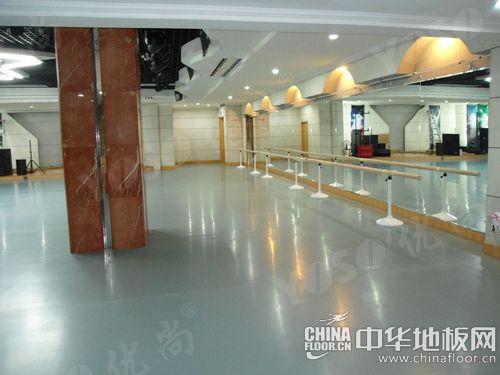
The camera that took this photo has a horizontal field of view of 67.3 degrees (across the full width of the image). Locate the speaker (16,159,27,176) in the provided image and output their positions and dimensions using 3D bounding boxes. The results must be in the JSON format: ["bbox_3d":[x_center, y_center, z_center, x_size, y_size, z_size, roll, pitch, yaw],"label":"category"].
[{"bbox_3d":[-8.832,-0.768,14.491,0.330,0.610,0.320,-6,9,-28],"label":"speaker"}]

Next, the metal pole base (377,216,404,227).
[{"bbox_3d":[2.344,0.539,6.266,0.430,0.100,0.430,-3,8,-12],"label":"metal pole base"}]

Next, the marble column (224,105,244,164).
[{"bbox_3d":[-0.828,-2.656,19.038,0.920,3.030,0.700,-3,8,-12],"label":"marble column"}]

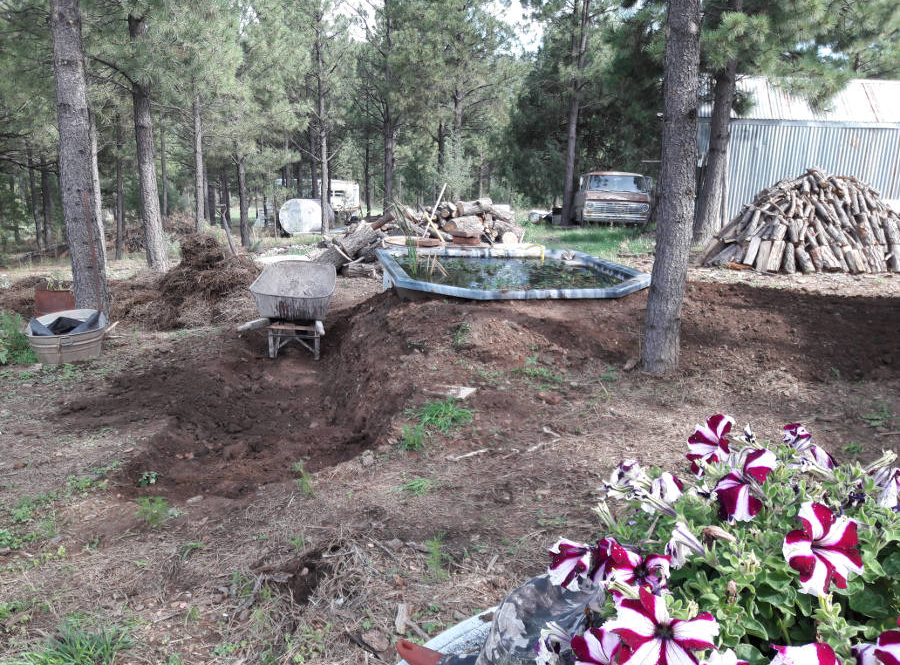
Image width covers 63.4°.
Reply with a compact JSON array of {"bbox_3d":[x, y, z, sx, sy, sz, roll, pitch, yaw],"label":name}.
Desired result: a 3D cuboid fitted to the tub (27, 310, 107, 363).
[{"bbox_3d":[-3.209,0.029,6.100,0.600,0.270,0.600,-6,21,-28],"label":"tub"}]

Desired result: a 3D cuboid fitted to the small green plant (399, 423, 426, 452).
[{"bbox_3d":[-0.207,0.594,4.141,0.135,0.140,0.135,1,12,0],"label":"small green plant"}]

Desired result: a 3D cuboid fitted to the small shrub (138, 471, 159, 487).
[{"bbox_3d":[-1.530,0.745,3.689,0.090,0.070,0.090,1,12,0],"label":"small shrub"}]

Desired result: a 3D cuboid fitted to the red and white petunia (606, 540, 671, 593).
[{"bbox_3d":[0.157,0.197,0.610,0.056,0.048,0.040,3,-18,9],"label":"red and white petunia"}]

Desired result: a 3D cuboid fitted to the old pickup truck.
[{"bbox_3d":[5.438,-4.440,24.262,2.000,1.750,5.100,3,12,10],"label":"old pickup truck"}]

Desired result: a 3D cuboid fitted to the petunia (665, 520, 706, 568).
[{"bbox_3d":[0.205,0.185,0.632,0.038,0.042,0.038,2,11,-19],"label":"petunia"}]

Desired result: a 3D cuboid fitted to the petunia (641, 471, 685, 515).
[{"bbox_3d":[0.214,0.162,0.732,0.040,0.040,0.038,10,5,36],"label":"petunia"}]

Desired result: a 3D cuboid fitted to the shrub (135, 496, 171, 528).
[{"bbox_3d":[-1.315,0.789,3.209,0.135,0.115,0.135,1,12,0],"label":"shrub"}]

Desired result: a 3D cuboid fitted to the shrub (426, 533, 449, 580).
[{"bbox_3d":[-0.047,0.870,2.819,0.080,0.165,0.080,1,12,0],"label":"shrub"}]

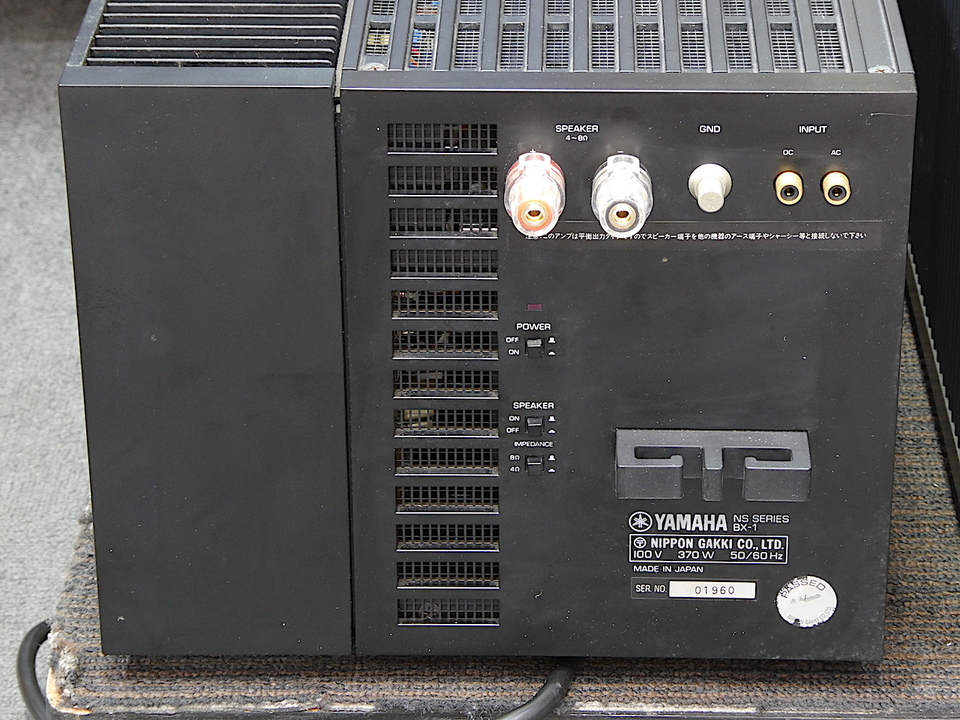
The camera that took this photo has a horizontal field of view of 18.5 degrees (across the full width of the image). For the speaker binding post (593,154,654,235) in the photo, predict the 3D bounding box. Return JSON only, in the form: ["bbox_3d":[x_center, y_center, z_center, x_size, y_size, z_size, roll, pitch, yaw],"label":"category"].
[{"bbox_3d":[0.044,-0.050,0.915,0.019,0.019,0.027,0,26,2],"label":"speaker binding post"}]

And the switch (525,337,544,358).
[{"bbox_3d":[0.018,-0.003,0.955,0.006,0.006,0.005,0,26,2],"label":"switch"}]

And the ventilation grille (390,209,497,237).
[{"bbox_3d":[-0.011,-0.044,0.937,0.034,0.010,0.005,0,26,2],"label":"ventilation grille"}]

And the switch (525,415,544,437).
[{"bbox_3d":[0.018,0.022,0.962,0.006,0.006,0.005,0,26,2],"label":"switch"}]

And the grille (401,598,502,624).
[{"bbox_3d":[-0.011,0.085,1.003,0.035,0.010,0.004,0,26,2],"label":"grille"}]

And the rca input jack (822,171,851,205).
[{"bbox_3d":[0.112,-0.054,0.921,0.008,0.008,0.008,0,26,2],"label":"rca input jack"}]

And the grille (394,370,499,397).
[{"bbox_3d":[-0.011,0.007,0.966,0.035,0.010,0.004,0,26,2],"label":"grille"}]

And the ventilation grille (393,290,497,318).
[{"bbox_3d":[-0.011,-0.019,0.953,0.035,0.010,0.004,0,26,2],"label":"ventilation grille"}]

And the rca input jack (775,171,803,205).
[{"bbox_3d":[0.097,-0.054,0.921,0.008,0.008,0.008,0,26,2],"label":"rca input jack"}]

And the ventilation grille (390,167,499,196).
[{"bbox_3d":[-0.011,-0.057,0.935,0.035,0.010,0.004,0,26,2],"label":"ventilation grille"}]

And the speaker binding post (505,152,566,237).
[{"bbox_3d":[0.017,-0.051,0.921,0.019,0.019,0.025,0,26,2],"label":"speaker binding post"}]

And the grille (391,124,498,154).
[{"bbox_3d":[-0.012,-0.070,0.924,0.034,0.010,0.005,0,26,2],"label":"grille"}]

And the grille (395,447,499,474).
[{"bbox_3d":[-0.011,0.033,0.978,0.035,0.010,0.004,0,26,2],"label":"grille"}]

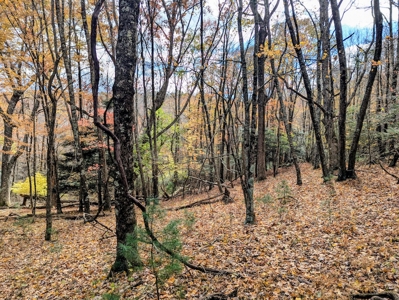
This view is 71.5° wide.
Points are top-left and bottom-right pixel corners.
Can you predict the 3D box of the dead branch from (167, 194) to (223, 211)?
[{"bbox_3d":[-0.070,1.560,8.300,1.850,0.420,0.350,0,0,-23],"label":"dead branch"}]

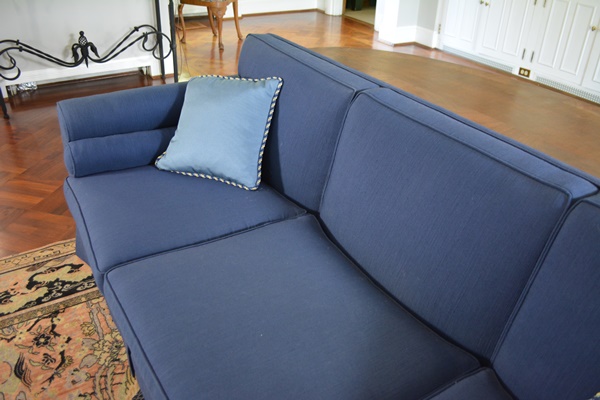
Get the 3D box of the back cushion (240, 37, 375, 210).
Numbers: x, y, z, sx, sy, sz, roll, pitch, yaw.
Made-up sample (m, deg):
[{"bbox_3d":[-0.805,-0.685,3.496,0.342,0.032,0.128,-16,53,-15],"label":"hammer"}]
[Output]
[{"bbox_3d":[-0.035,-0.301,1.859,0.160,0.430,0.740,-2,28,-33],"label":"back cushion"}]

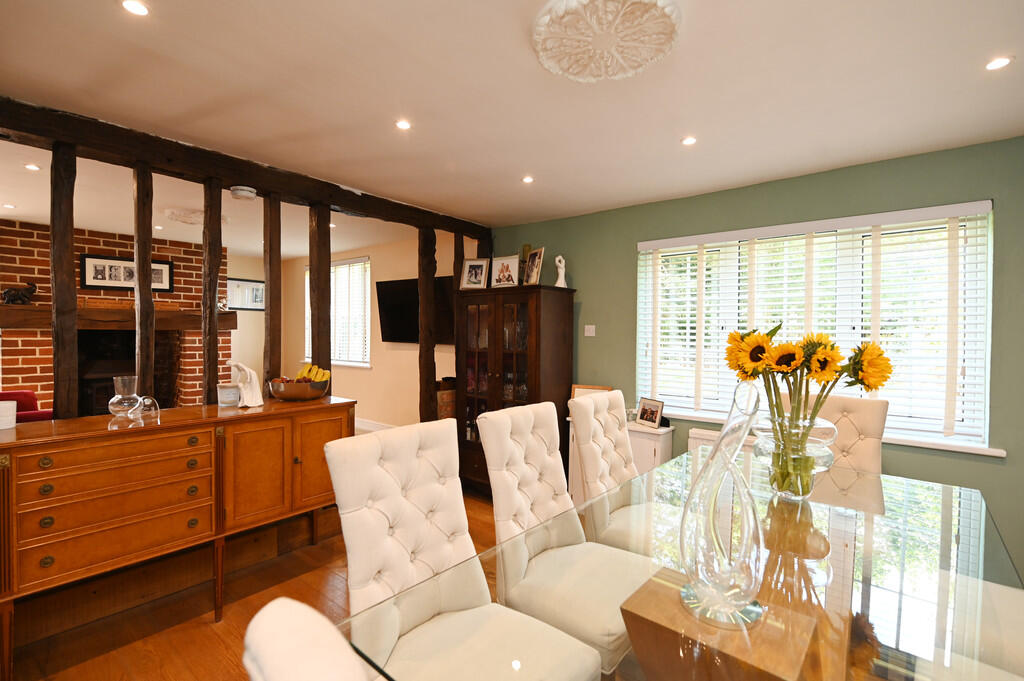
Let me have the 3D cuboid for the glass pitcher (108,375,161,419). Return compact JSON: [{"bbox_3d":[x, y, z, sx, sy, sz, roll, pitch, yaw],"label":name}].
[{"bbox_3d":[-1.704,0.251,2.050,0.185,0.180,0.120,0,1,0],"label":"glass pitcher"}]

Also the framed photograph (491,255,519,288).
[{"bbox_3d":[-0.051,-0.559,3.900,0.270,0.280,0.040,1,-5,34],"label":"framed photograph"}]

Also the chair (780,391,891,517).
[{"bbox_3d":[1.353,0.788,1.991,0.480,1.020,0.605,1,1,41],"label":"chair"}]

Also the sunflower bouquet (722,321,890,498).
[{"bbox_3d":[1.066,0.240,1.640,0.490,0.600,0.400,1,1,33],"label":"sunflower bouquet"}]

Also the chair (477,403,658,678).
[{"bbox_3d":[0.236,0.783,1.630,0.605,1.020,0.480,1,1,41],"label":"chair"}]

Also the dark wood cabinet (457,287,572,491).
[{"bbox_3d":[0.005,0.420,3.970,0.960,1.685,0.410,1,1,41],"label":"dark wood cabinet"}]

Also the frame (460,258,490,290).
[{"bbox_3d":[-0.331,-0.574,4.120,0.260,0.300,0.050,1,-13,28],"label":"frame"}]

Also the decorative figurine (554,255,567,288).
[{"bbox_3d":[0.401,-0.559,3.760,0.100,0.285,0.090,1,1,30],"label":"decorative figurine"}]

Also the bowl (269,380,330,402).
[{"bbox_3d":[-1.238,0.286,2.650,0.310,0.105,0.310,0,1,-25],"label":"bowl"}]

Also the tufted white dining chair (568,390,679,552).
[{"bbox_3d":[0.605,0.781,2.011,0.605,1.020,0.480,1,1,41],"label":"tufted white dining chair"}]

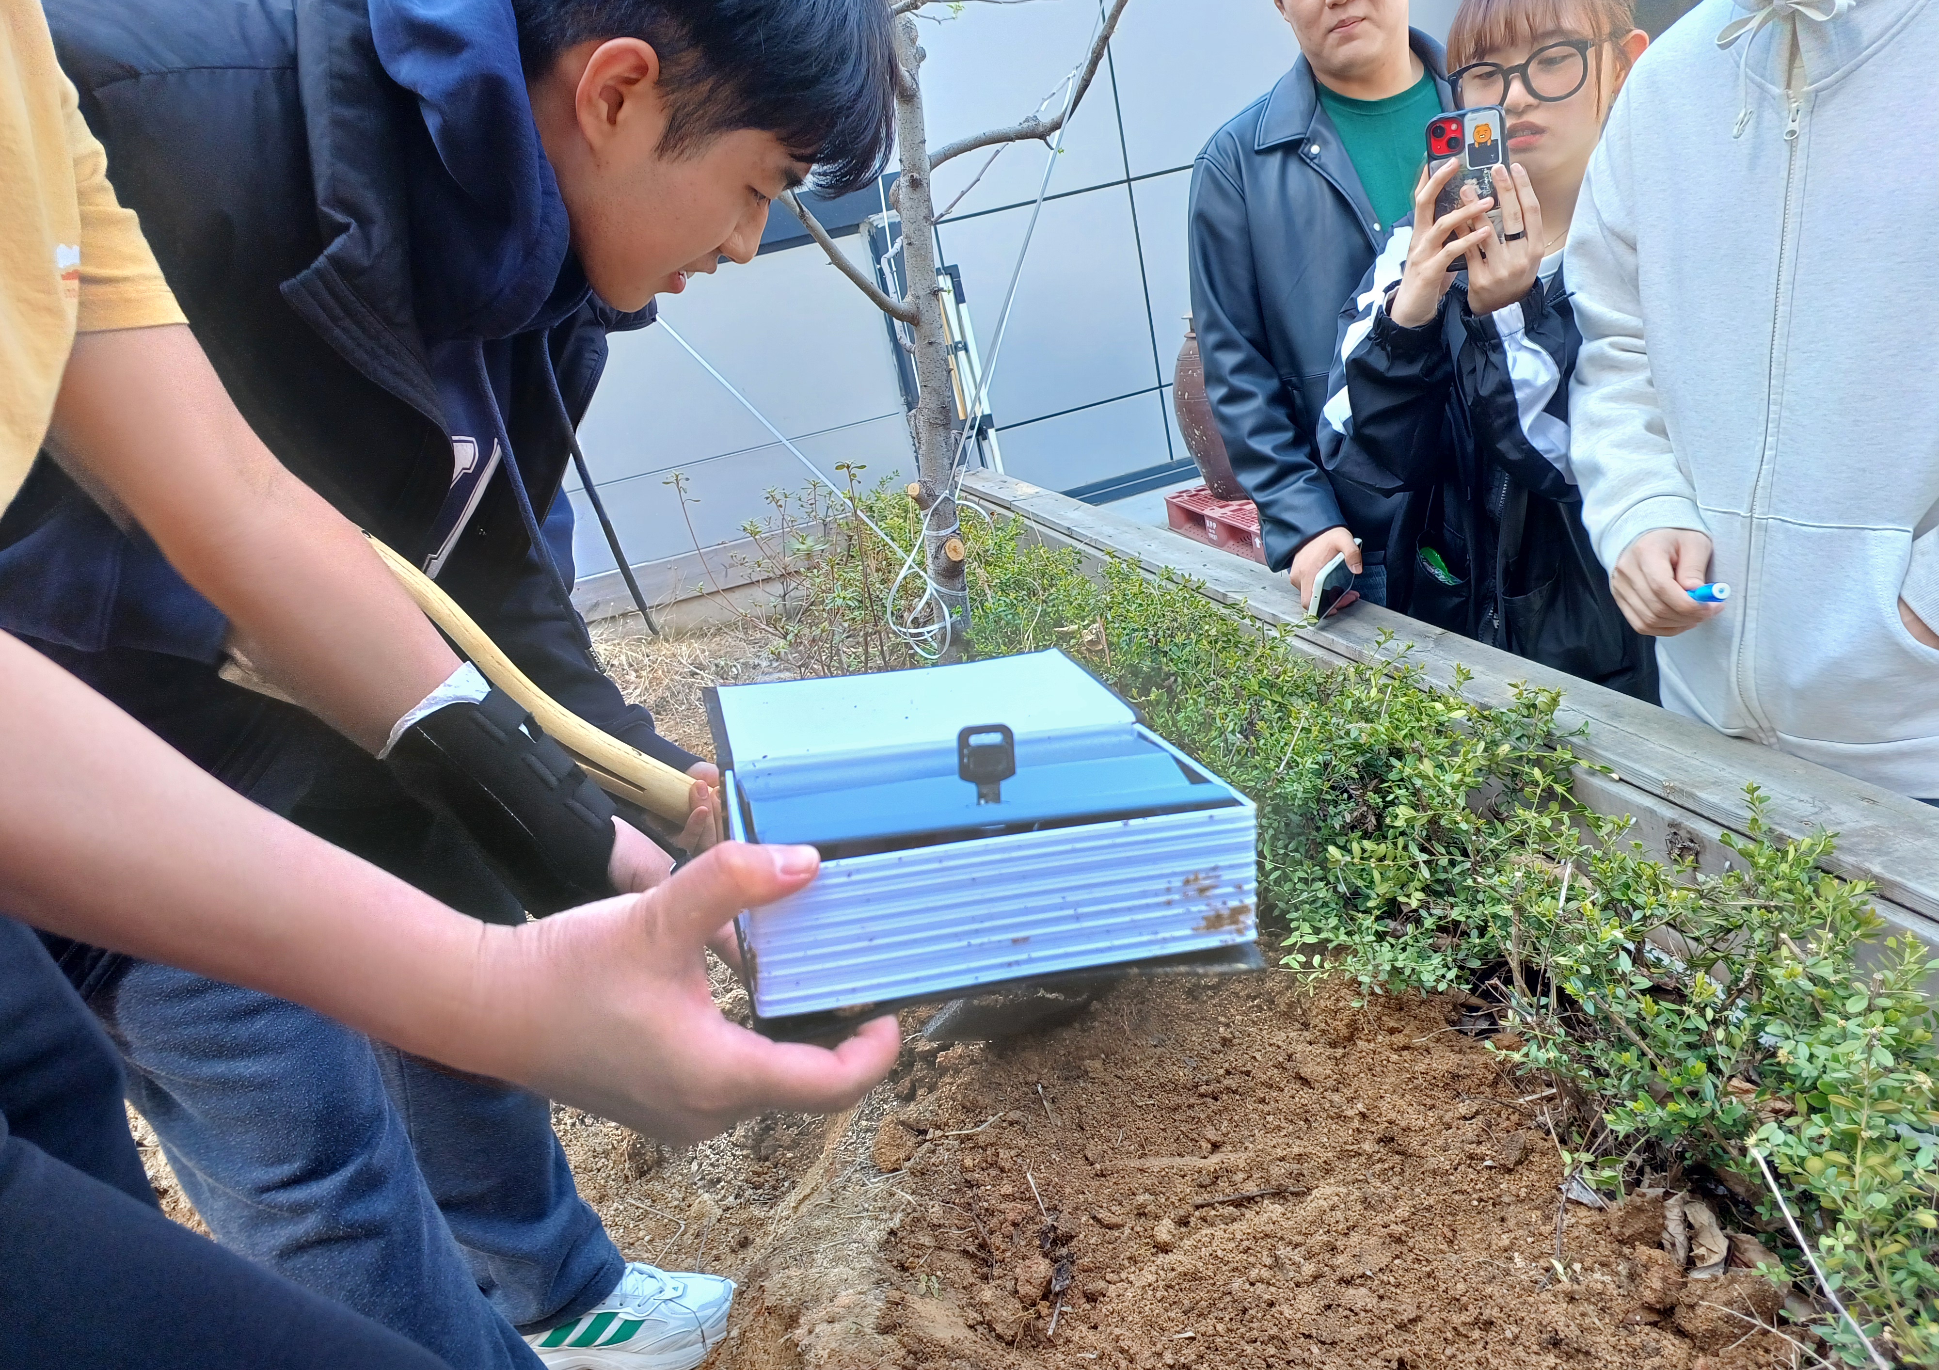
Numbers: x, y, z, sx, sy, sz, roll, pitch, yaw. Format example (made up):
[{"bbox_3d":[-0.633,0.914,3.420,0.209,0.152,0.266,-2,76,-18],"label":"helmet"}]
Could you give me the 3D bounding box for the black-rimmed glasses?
[{"bbox_3d":[0.606,-0.649,1.362,0.143,0.052,0.142,6,31,43],"label":"black-rimmed glasses"}]

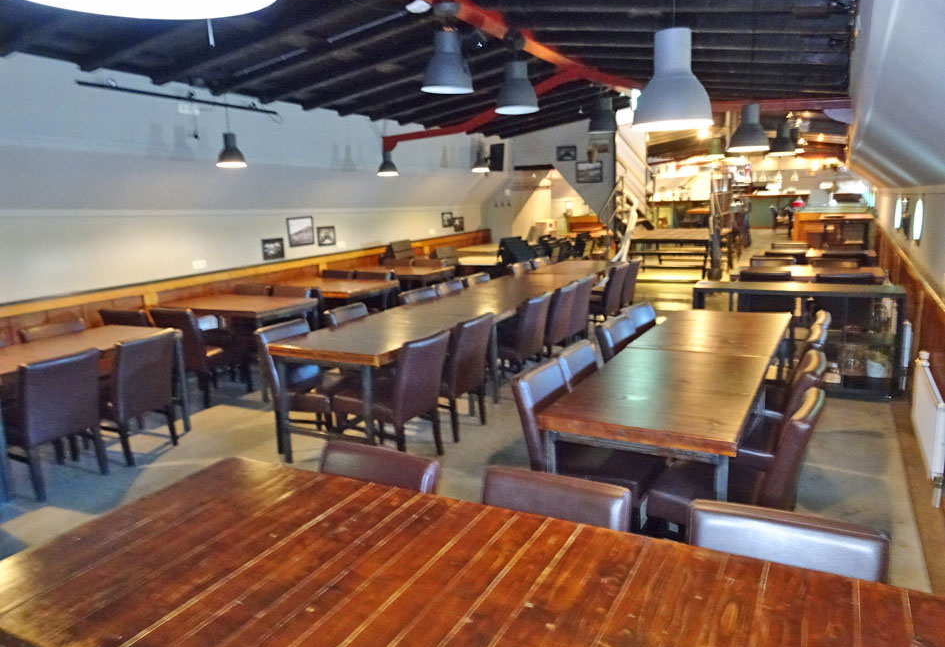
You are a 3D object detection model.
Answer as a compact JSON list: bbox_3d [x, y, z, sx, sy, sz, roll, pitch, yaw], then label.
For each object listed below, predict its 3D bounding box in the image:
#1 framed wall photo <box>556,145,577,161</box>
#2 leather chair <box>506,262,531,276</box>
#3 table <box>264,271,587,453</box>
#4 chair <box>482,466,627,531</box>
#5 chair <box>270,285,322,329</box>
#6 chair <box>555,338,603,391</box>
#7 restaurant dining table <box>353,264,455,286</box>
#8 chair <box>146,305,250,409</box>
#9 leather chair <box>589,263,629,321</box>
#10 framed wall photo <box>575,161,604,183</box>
[{"bbox_3d":[1.613,-2.897,11.653,0.340,0.250,0.030,3,12,28],"label":"framed wall photo"},{"bbox_3d":[0.765,-0.253,7.609,0.610,0.830,0.450,4,13,28],"label":"leather chair"},{"bbox_3d":[-0.026,0.203,5.589,0.828,0.775,3.560,4,13,28],"label":"table"},{"bbox_3d":[0.131,0.936,1.874,0.460,0.870,0.620,3,12,28],"label":"chair"},{"bbox_3d":[-1.982,0.117,6.817,0.460,0.870,0.620,3,12,28],"label":"chair"},{"bbox_3d":[0.795,0.550,3.524,0.610,0.830,0.450,4,13,28],"label":"chair"},{"bbox_3d":[-0.968,-0.287,8.959,1.350,0.800,0.800,3,12,28],"label":"restaurant dining table"},{"bbox_3d":[-2.220,0.239,5.679,0.450,0.830,0.610,3,12,24],"label":"chair"},{"bbox_3d":[1.313,-0.223,7.352,0.610,0.830,0.450,4,13,28],"label":"leather chair"},{"bbox_3d":[1.976,-2.547,11.527,0.460,0.350,0.030,3,12,28],"label":"framed wall photo"}]

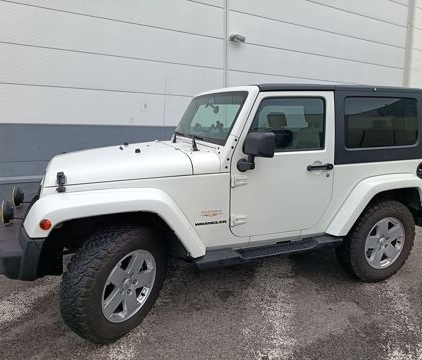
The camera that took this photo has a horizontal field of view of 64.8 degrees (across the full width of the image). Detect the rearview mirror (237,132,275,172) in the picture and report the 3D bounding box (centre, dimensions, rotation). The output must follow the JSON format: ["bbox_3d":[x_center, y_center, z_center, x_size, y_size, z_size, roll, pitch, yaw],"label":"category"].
[{"bbox_3d":[0.322,-0.183,2.383,0.160,0.270,0.240,-4,13,-21],"label":"rearview mirror"}]

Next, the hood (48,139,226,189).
[{"bbox_3d":[-0.799,-0.205,2.918,1.180,0.230,1.470,-4,13,-21],"label":"hood"}]

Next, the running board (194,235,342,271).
[{"bbox_3d":[0.477,0.555,2.675,1.290,0.100,0.180,-4,13,-21],"label":"running board"}]

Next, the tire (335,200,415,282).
[{"bbox_3d":[1.571,0.567,3.180,0.785,0.785,0.260,-4,13,-21],"label":"tire"}]

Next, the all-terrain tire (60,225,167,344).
[{"bbox_3d":[-0.644,0.708,2.341,0.260,0.785,0.785,8,14,32],"label":"all-terrain tire"}]

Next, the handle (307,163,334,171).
[{"bbox_3d":[0.899,-0.103,2.752,0.250,0.050,0.060,-4,13,-21],"label":"handle"}]

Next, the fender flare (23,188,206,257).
[{"bbox_3d":[-0.594,0.323,2.213,1.080,0.490,0.250,-4,13,-21],"label":"fender flare"}]

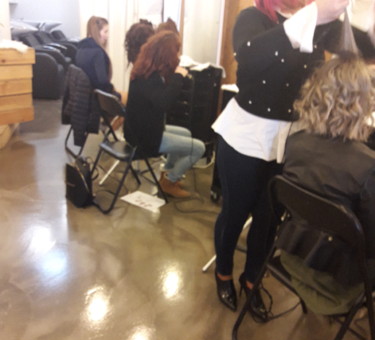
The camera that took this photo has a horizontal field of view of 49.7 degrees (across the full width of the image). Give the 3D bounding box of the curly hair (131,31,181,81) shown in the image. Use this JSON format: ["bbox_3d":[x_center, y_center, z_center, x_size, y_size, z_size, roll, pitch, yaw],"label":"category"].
[{"bbox_3d":[-0.215,-0.770,2.720,0.300,0.350,0.290,-12,26,-34],"label":"curly hair"}]

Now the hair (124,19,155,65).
[{"bbox_3d":[-0.398,-1.064,3.350,0.260,0.360,0.250,-12,26,-34],"label":"hair"}]

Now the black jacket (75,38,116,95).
[{"bbox_3d":[-0.860,-0.917,3.802,0.340,0.560,0.420,-11,25,-33],"label":"black jacket"}]

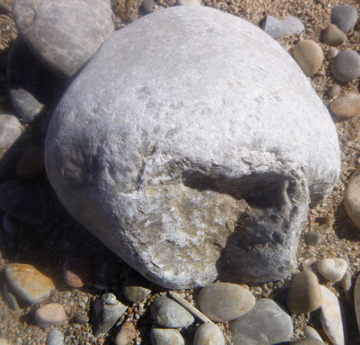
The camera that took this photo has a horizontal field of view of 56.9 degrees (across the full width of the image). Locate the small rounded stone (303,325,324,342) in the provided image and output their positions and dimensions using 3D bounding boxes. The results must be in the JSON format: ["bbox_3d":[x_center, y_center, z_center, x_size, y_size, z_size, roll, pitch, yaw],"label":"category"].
[{"bbox_3d":[0.138,0.168,0.338,0.028,0.010,0.014,40,71,17],"label":"small rounded stone"}]

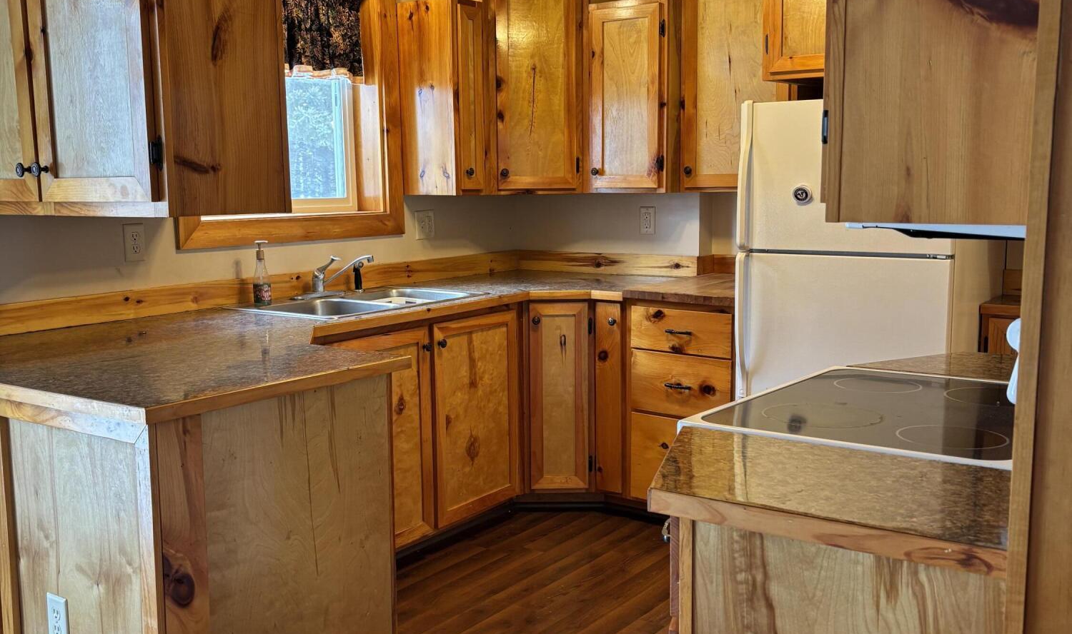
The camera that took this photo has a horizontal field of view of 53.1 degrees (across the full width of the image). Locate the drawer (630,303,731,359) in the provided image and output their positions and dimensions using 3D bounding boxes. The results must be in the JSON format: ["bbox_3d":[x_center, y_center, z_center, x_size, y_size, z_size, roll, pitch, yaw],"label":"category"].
[{"bbox_3d":[0.636,0.037,4.103,0.425,0.167,0.400,5,9,35],"label":"drawer"}]

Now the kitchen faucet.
[{"bbox_3d":[-0.722,-0.158,3.959,0.250,0.155,0.070,3,8,24],"label":"kitchen faucet"}]

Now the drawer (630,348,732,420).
[{"bbox_3d":[0.639,0.241,4.130,0.425,0.246,0.400,5,9,35],"label":"drawer"}]

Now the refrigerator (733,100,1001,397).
[{"bbox_3d":[1.192,0.054,3.826,0.714,1.605,0.730,5,9,36],"label":"refrigerator"}]

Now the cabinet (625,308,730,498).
[{"bbox_3d":[0.689,0.310,4.233,0.465,0.777,0.590,5,9,35],"label":"cabinet"}]

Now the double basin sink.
[{"bbox_3d":[-0.620,0.021,3.896,0.560,0.180,0.840,5,9,36],"label":"double basin sink"}]

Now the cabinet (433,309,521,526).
[{"bbox_3d":[-0.442,0.342,4.097,0.580,0.728,0.485,5,9,35],"label":"cabinet"}]

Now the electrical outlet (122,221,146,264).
[{"bbox_3d":[-1.296,-0.239,3.464,0.010,0.120,0.075,5,9,36],"label":"electrical outlet"}]

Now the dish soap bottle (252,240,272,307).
[{"bbox_3d":[-0.962,-0.155,3.764,0.063,0.226,0.063,6,10,41],"label":"dish soap bottle"}]

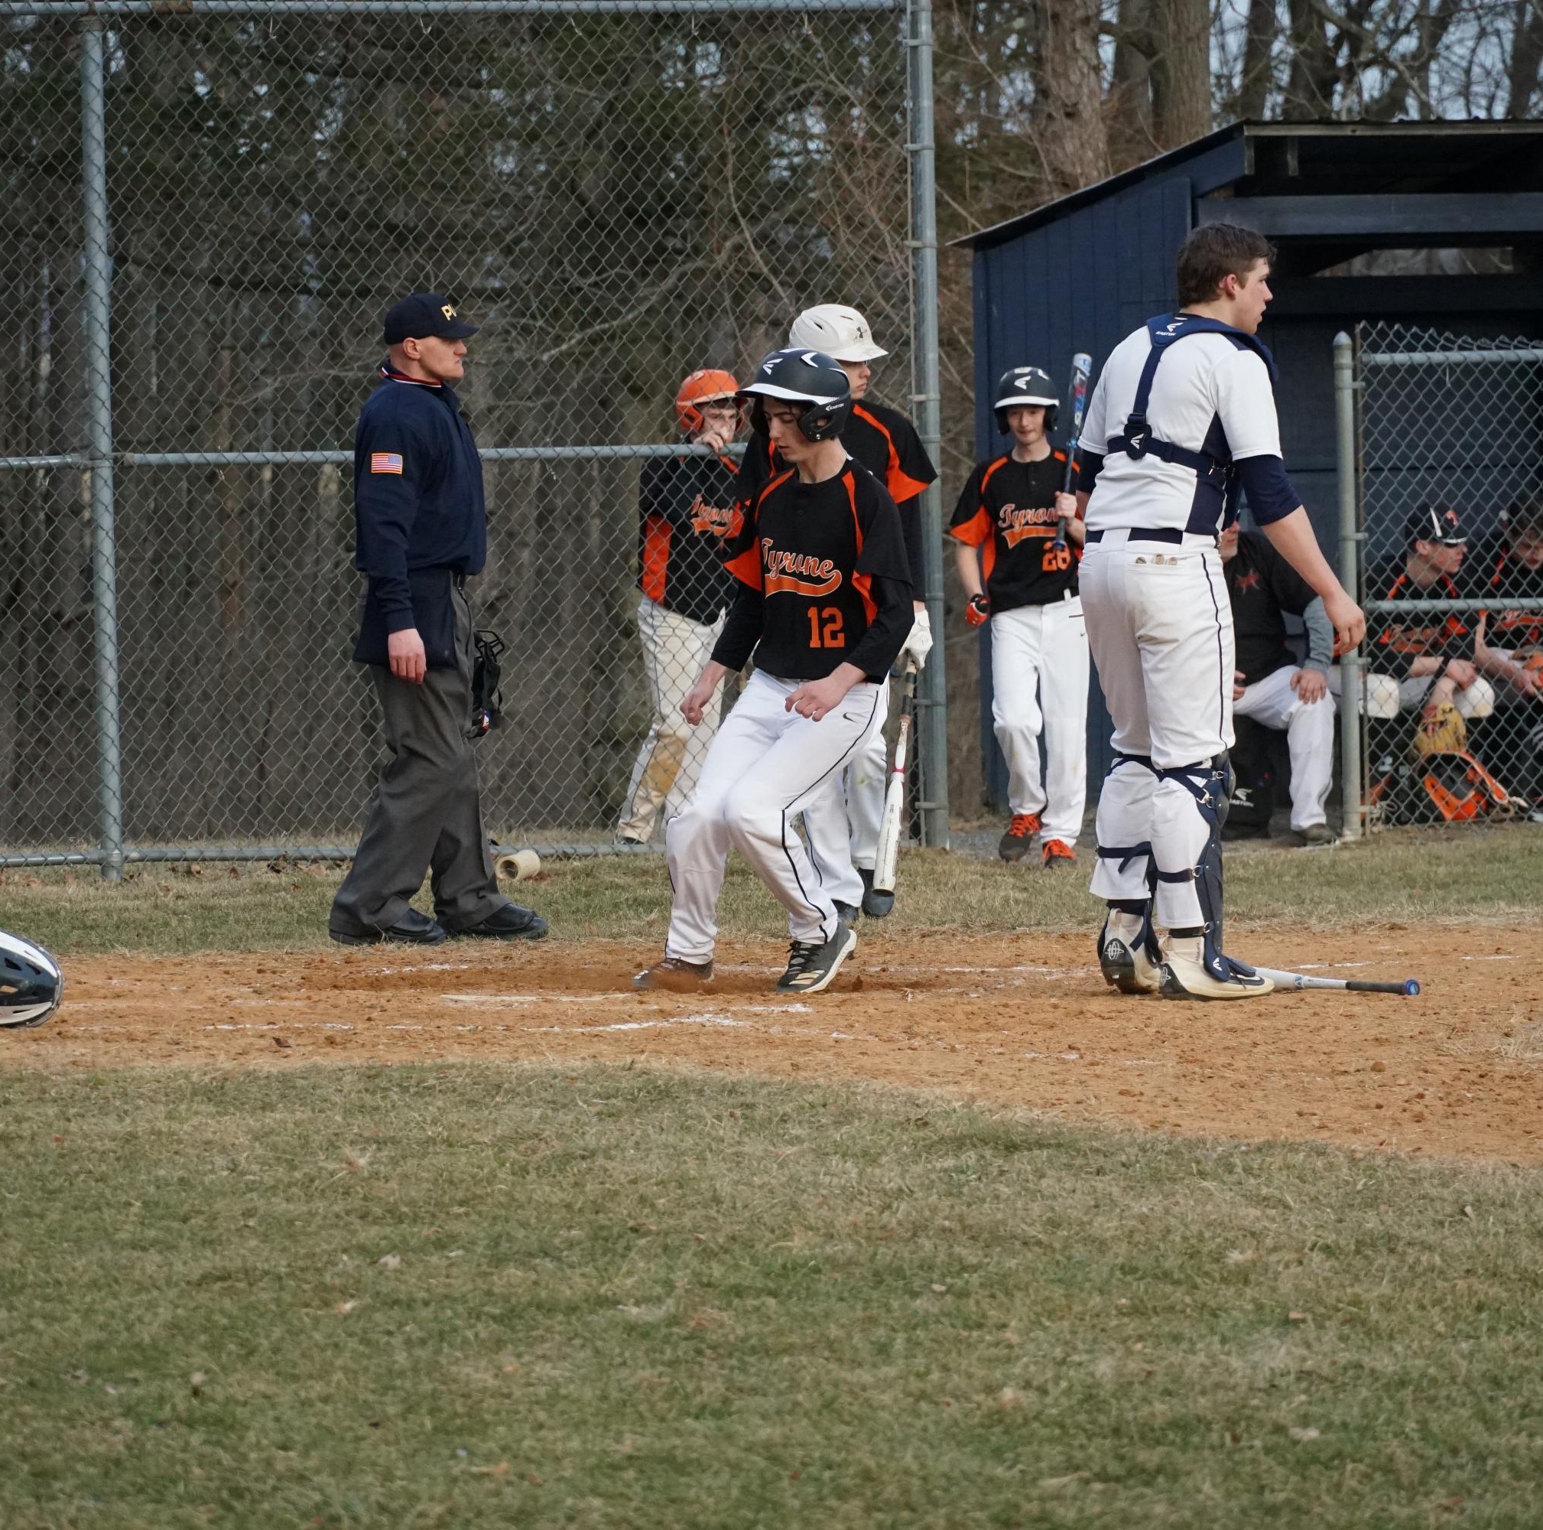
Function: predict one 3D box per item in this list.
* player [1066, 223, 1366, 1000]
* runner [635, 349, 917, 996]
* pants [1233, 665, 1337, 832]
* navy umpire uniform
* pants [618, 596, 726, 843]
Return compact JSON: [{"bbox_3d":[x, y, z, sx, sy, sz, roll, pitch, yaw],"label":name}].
[{"bbox_3d":[1.036,-0.373,30.800,0.650,1.840,0.520,0,1,42],"label":"player"},{"bbox_3d":[0.011,-0.234,31.700,0.700,1.560,0.600,-1,1,37],"label":"runner"},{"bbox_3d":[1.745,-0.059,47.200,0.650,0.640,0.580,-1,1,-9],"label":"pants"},{"bbox_3d":[-0.938,-0.407,36.100,0.580,1.820,0.560,-1,1,8],"label":"navy umpire uniform"},{"bbox_3d":[-0.348,-0.182,46.700,0.420,0.920,0.420,-2,1,-30],"label":"pants"}]

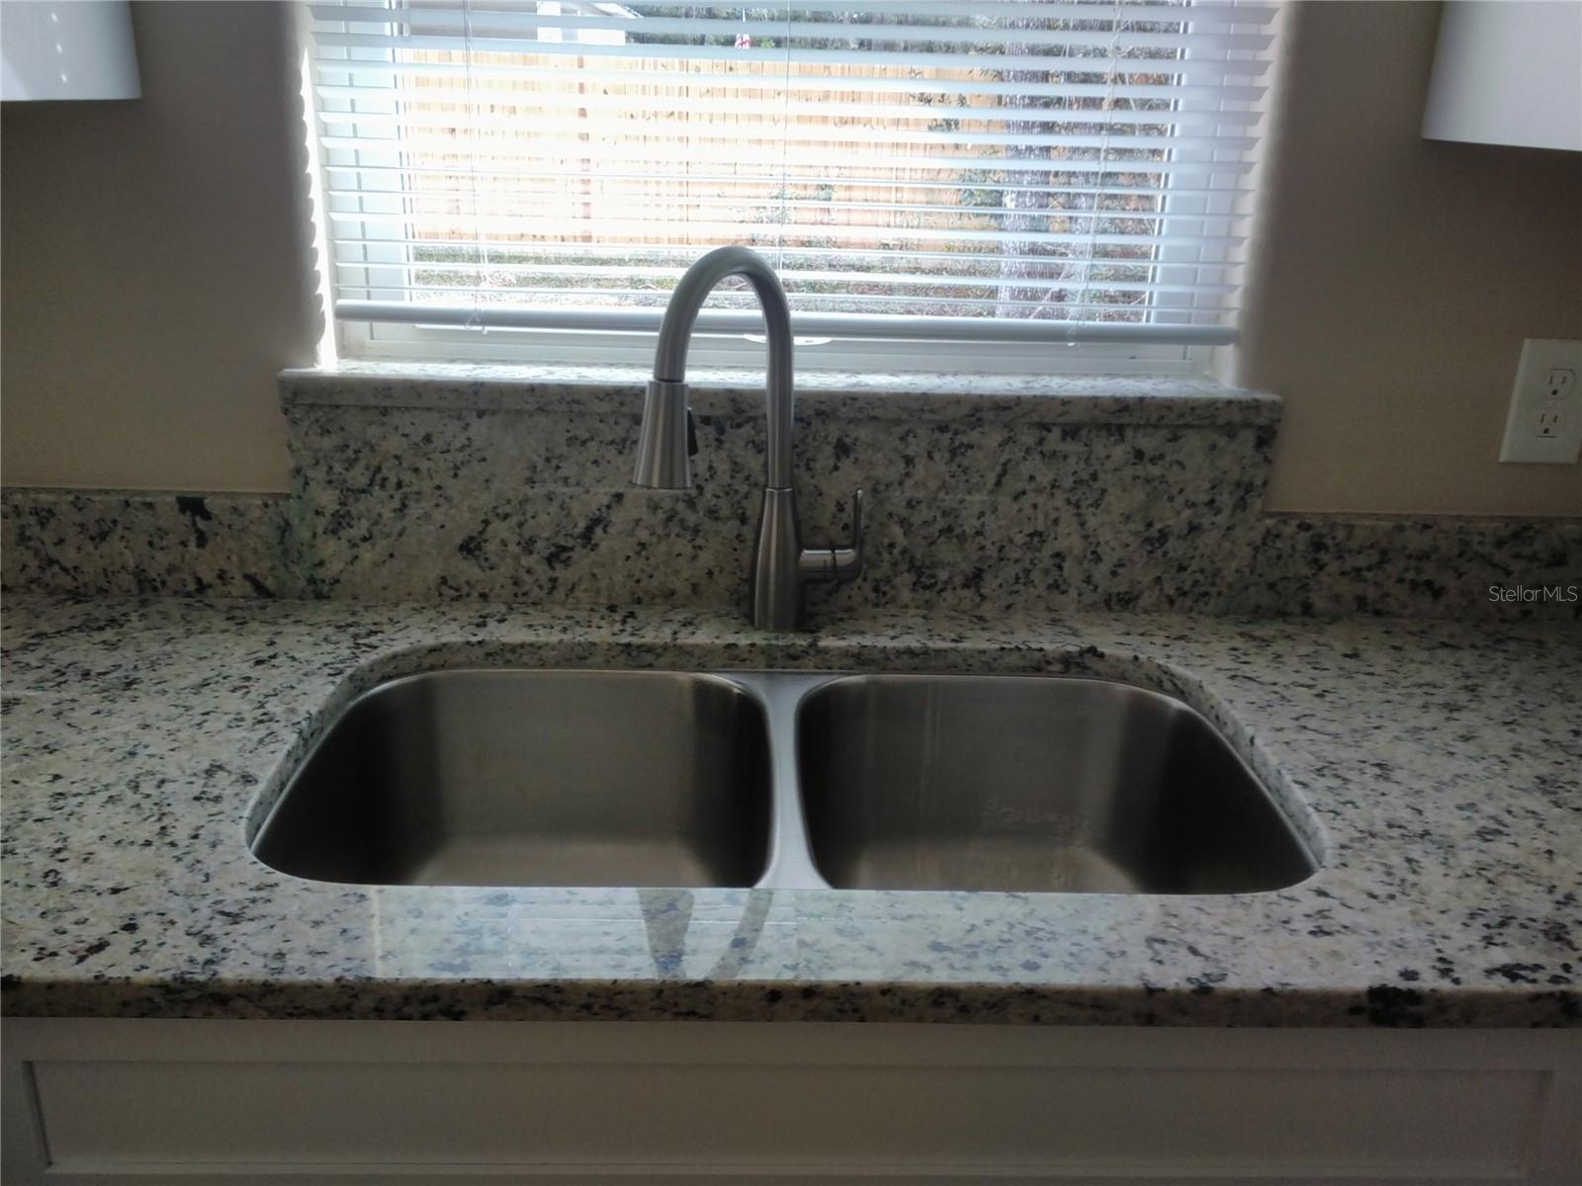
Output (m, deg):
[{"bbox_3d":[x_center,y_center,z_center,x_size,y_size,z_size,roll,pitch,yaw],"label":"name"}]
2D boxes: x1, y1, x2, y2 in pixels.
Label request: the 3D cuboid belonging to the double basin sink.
[{"bbox_3d":[-0.005,0.241,1.070,0.785,0.205,0.445,1,20,-2],"label":"double basin sink"}]

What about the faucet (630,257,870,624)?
[{"bbox_3d":[-0.031,-0.111,1.122,0.095,0.370,0.269,11,22,24],"label":"faucet"}]

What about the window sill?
[{"bbox_3d":[-0.006,-0.204,1.286,0.968,0.029,0.109,1,20,-2],"label":"window sill"}]

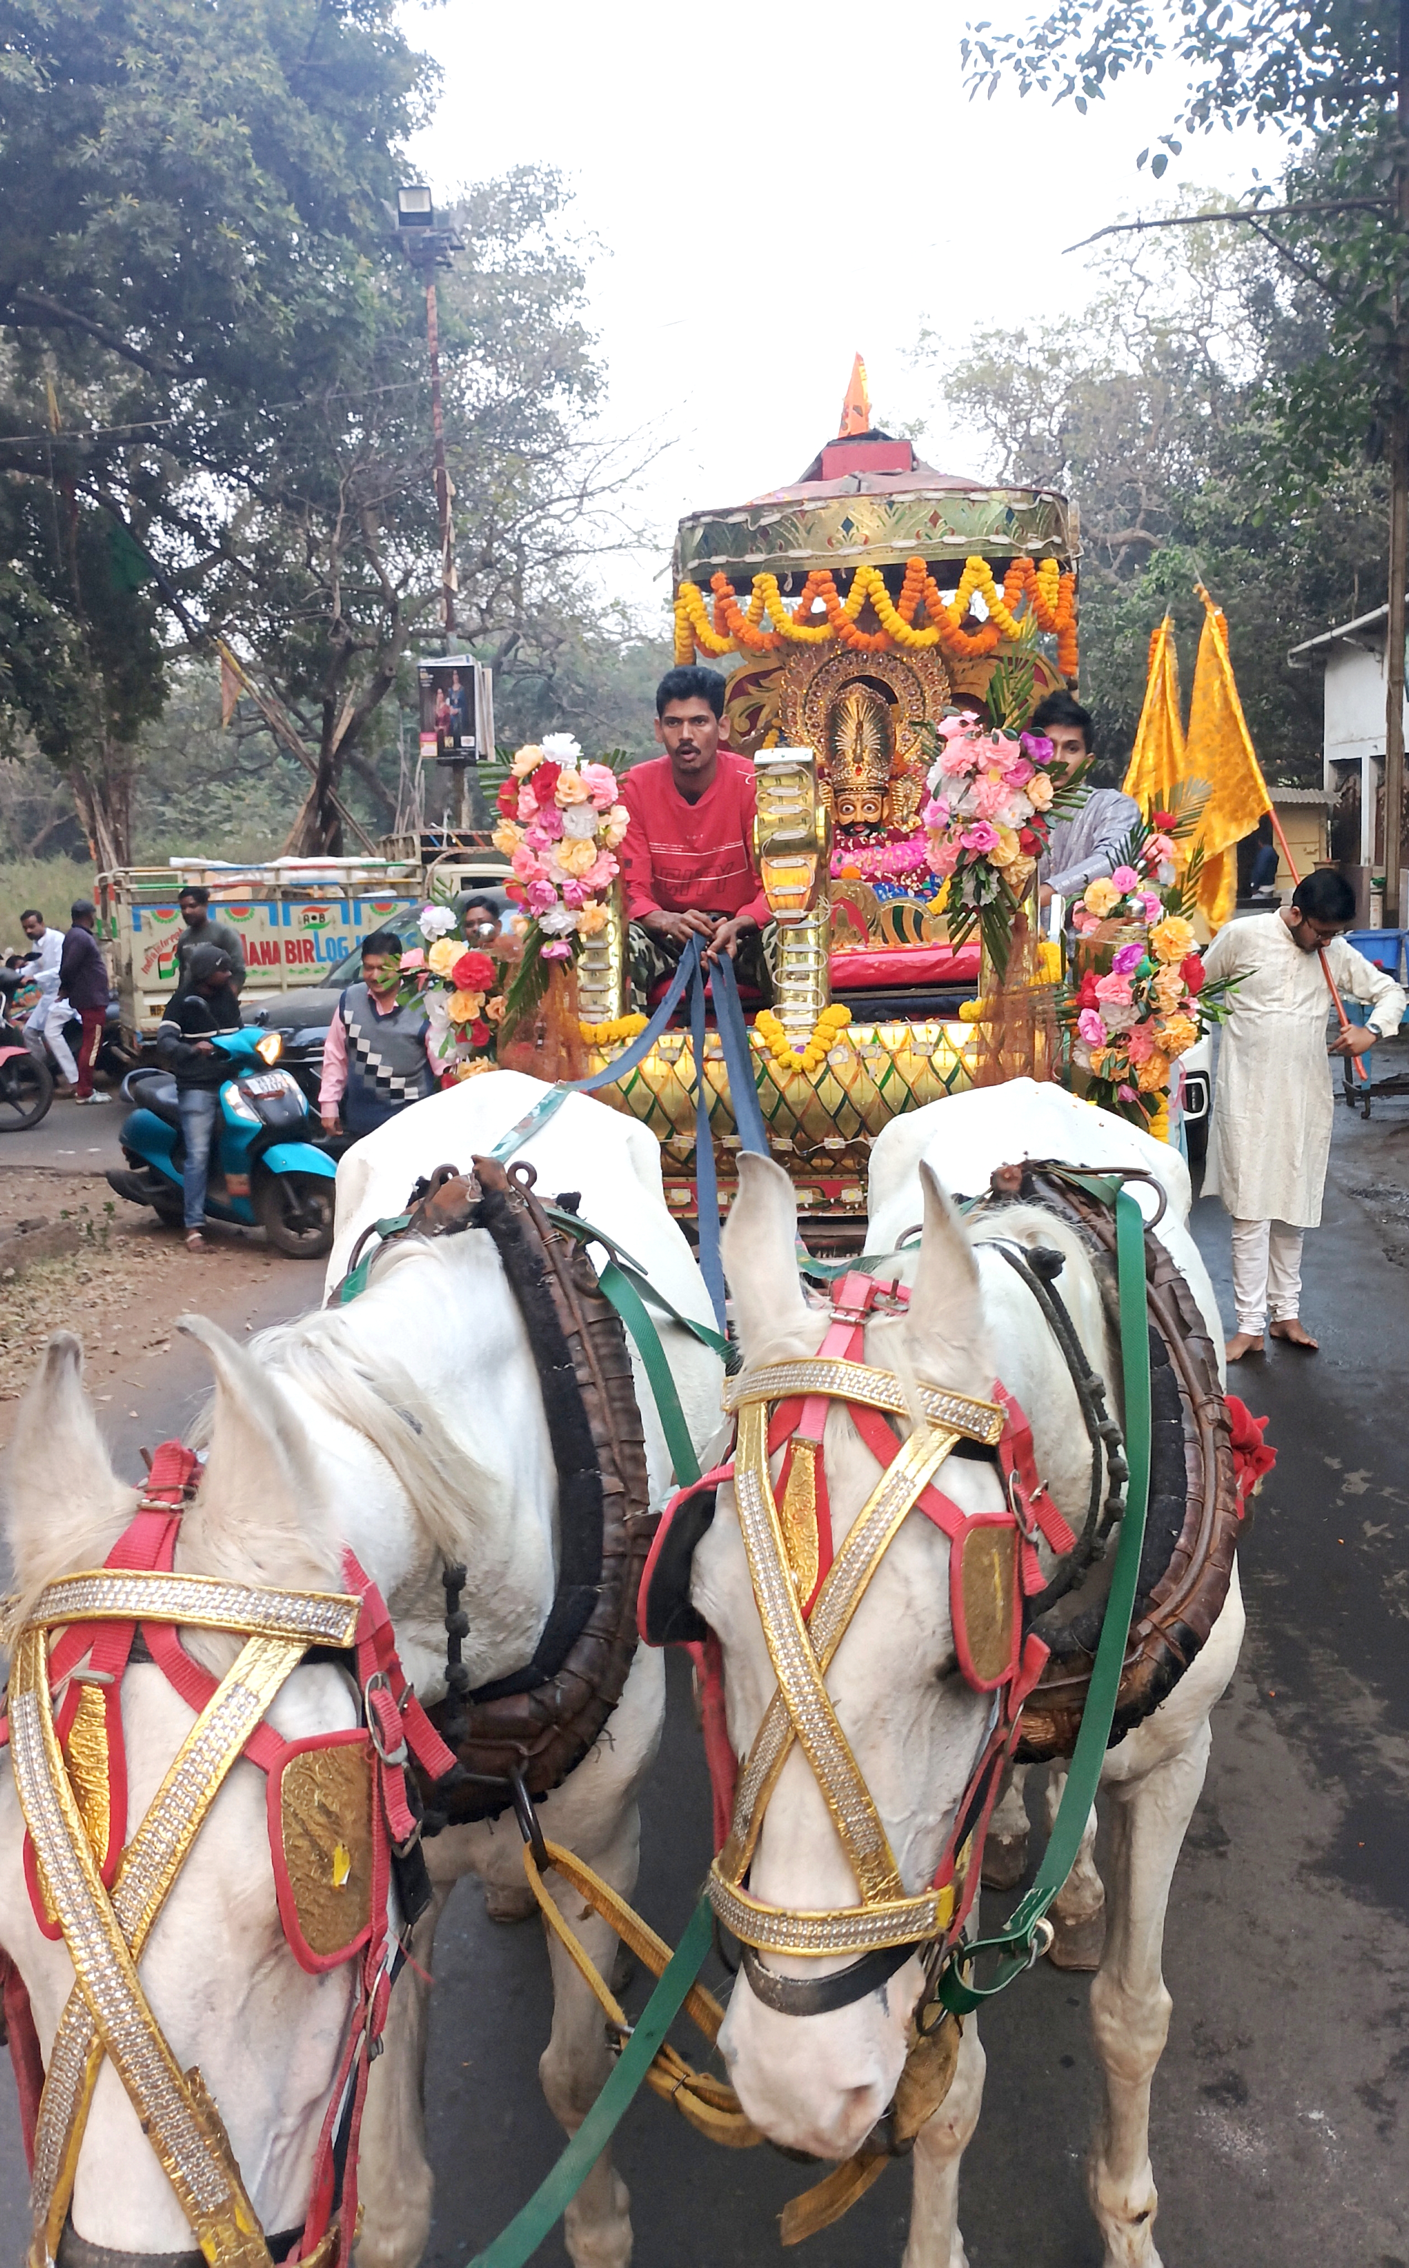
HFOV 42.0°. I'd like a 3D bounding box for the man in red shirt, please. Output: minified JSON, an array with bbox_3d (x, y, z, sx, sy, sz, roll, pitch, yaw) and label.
[{"bbox_3d":[-0.020,-0.532,4.600,0.460,1.220,0.700,0,7,7],"label":"man in red shirt"}]

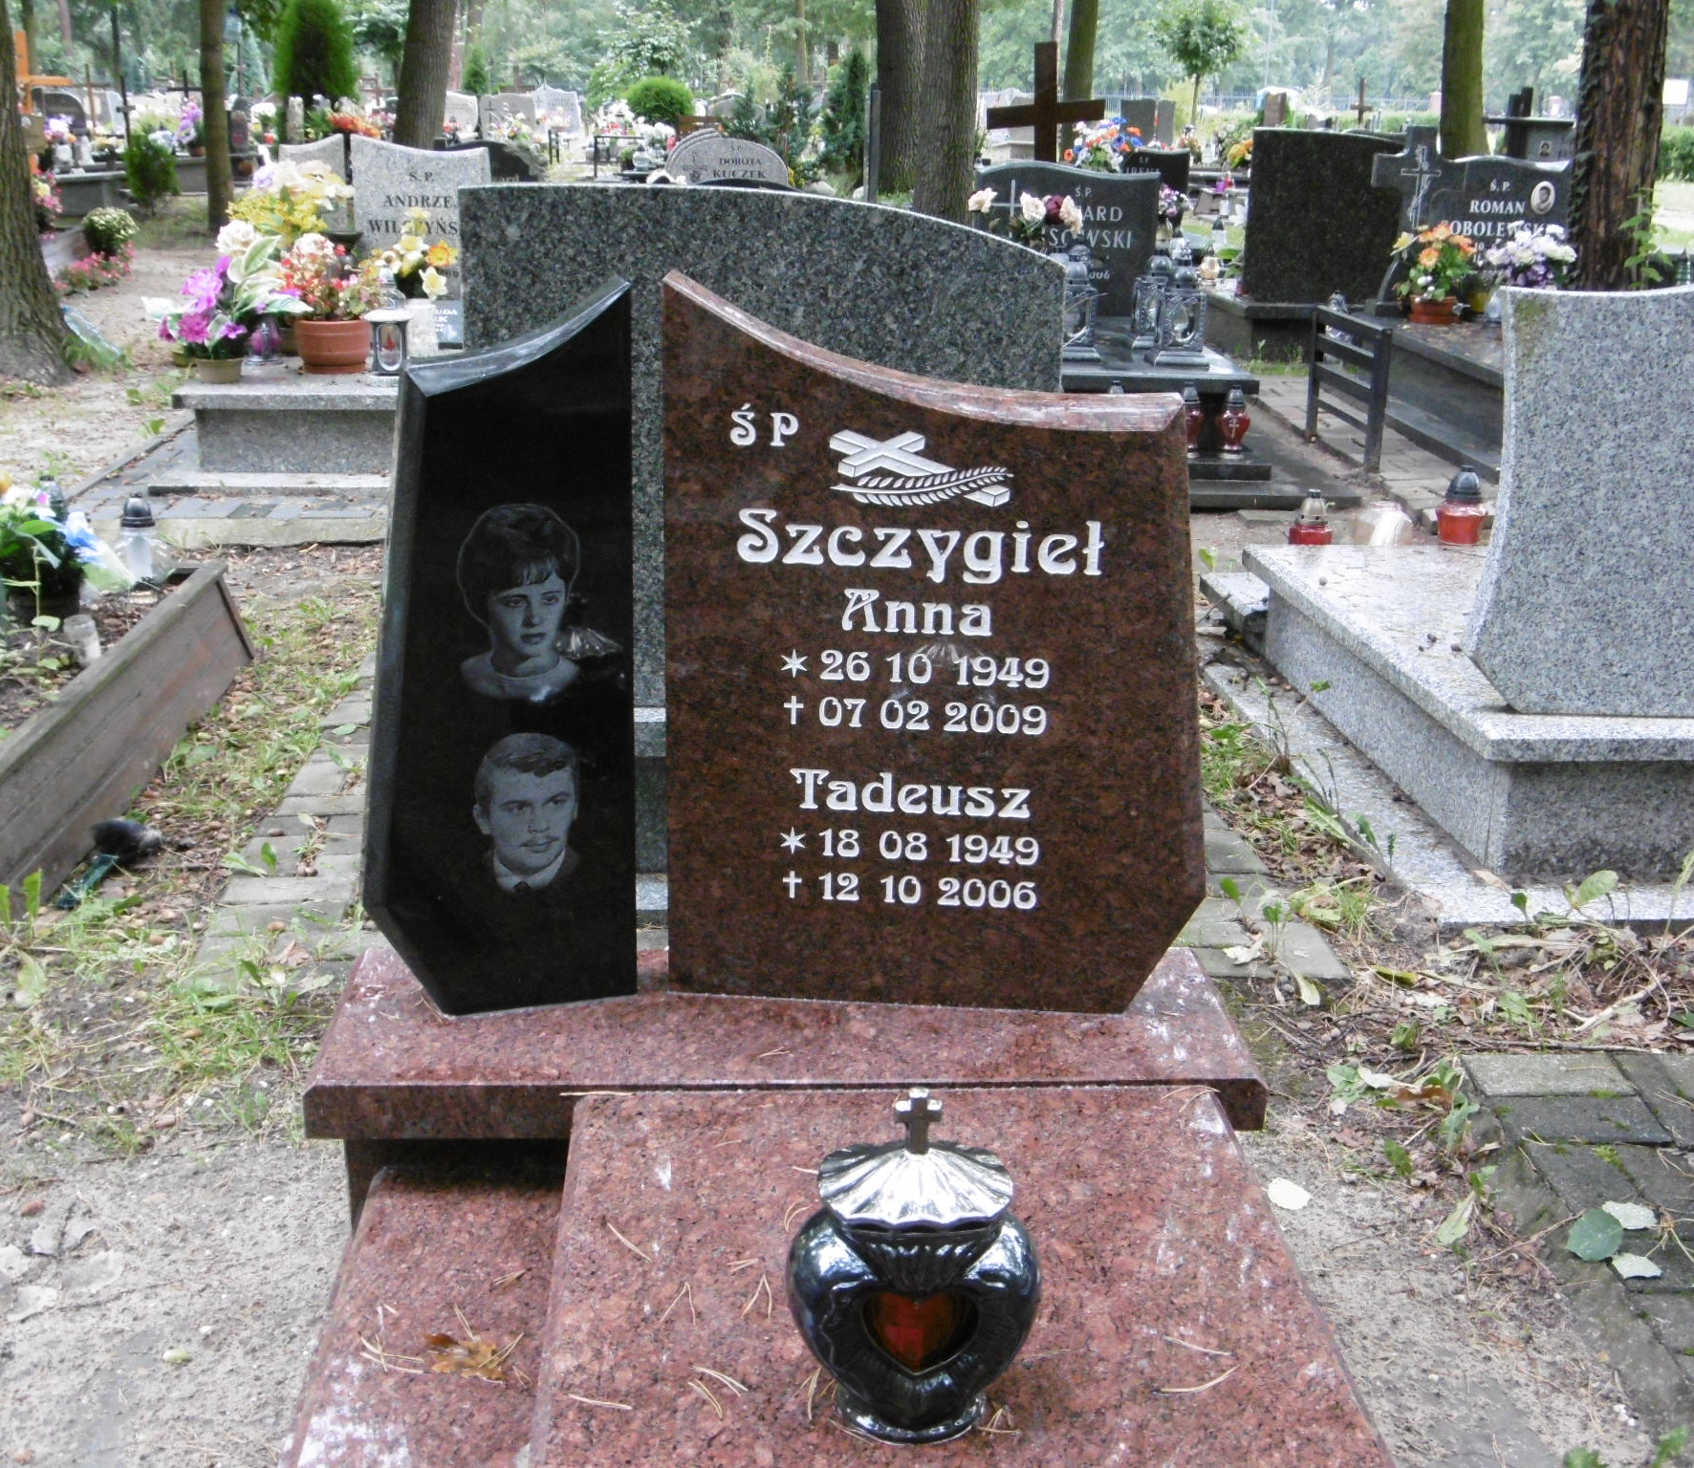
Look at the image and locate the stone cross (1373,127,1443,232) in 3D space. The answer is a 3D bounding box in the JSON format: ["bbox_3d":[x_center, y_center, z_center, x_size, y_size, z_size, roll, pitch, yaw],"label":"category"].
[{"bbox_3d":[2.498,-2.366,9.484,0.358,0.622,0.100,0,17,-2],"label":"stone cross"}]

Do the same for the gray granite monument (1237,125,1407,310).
[{"bbox_3d":[2.412,-2.572,10.700,0.805,0.835,0.090,0,17,-4],"label":"gray granite monument"}]

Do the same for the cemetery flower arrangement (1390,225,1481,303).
[{"bbox_3d":[2.552,-2.024,9.326,0.362,0.368,0.330,0,17,-2],"label":"cemetery flower arrangement"}]

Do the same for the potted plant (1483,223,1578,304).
[{"bbox_3d":[2.988,-2.039,9.423,0.374,0.403,0.340,0,17,-2],"label":"potted plant"}]

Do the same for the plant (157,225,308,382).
[{"bbox_3d":[-1.972,-1.381,6.900,0.470,0.492,0.420,0,17,-4],"label":"plant"}]

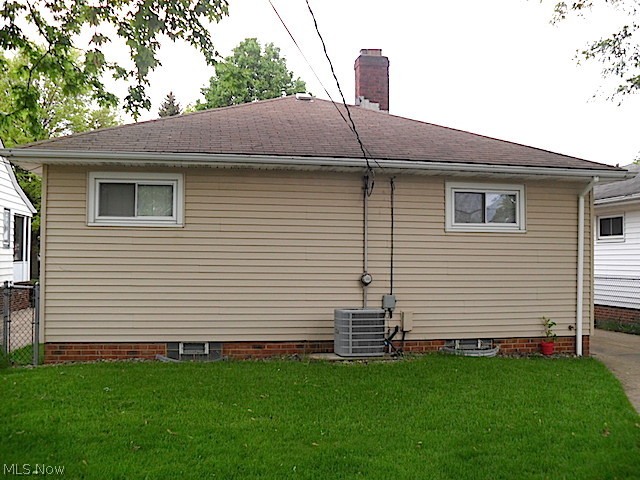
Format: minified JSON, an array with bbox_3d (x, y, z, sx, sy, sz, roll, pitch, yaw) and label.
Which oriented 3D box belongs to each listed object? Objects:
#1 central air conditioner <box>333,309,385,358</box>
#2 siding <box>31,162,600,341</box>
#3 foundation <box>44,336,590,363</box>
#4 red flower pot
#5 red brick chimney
[{"bbox_3d":[0.583,1.320,9.232,0.637,0.637,0.608,1,-2,-10],"label":"central air conditioner"},{"bbox_3d":[0.252,0.249,9.644,8.284,2.427,0.176,1,-2,-10],"label":"siding"},{"bbox_3d":[0.238,1.612,9.649,8.150,0.300,0.216,1,-2,-10],"label":"foundation"},{"bbox_3d":[3.510,1.677,9.967,0.208,0.191,0.208,1,-2,0],"label":"red flower pot"},{"bbox_3d":[1.069,-3.230,13.230,0.608,1.303,0.431,1,-2,-10],"label":"red brick chimney"}]

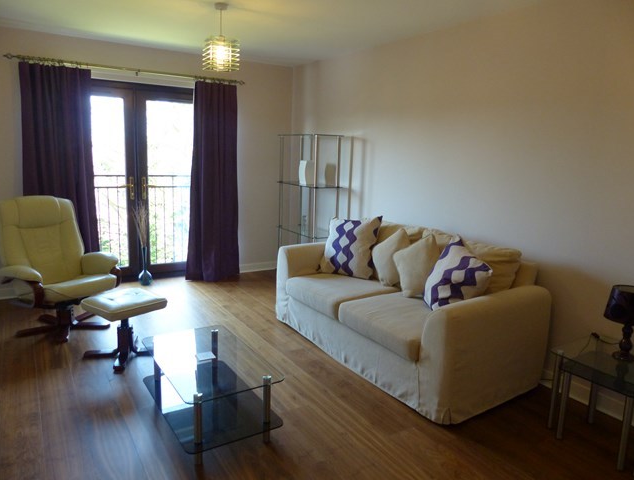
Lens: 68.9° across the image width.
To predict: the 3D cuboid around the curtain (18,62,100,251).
[{"bbox_3d":[-2.378,-0.503,4.330,0.597,2.131,0.133,-5,13,-32],"label":"curtain"}]

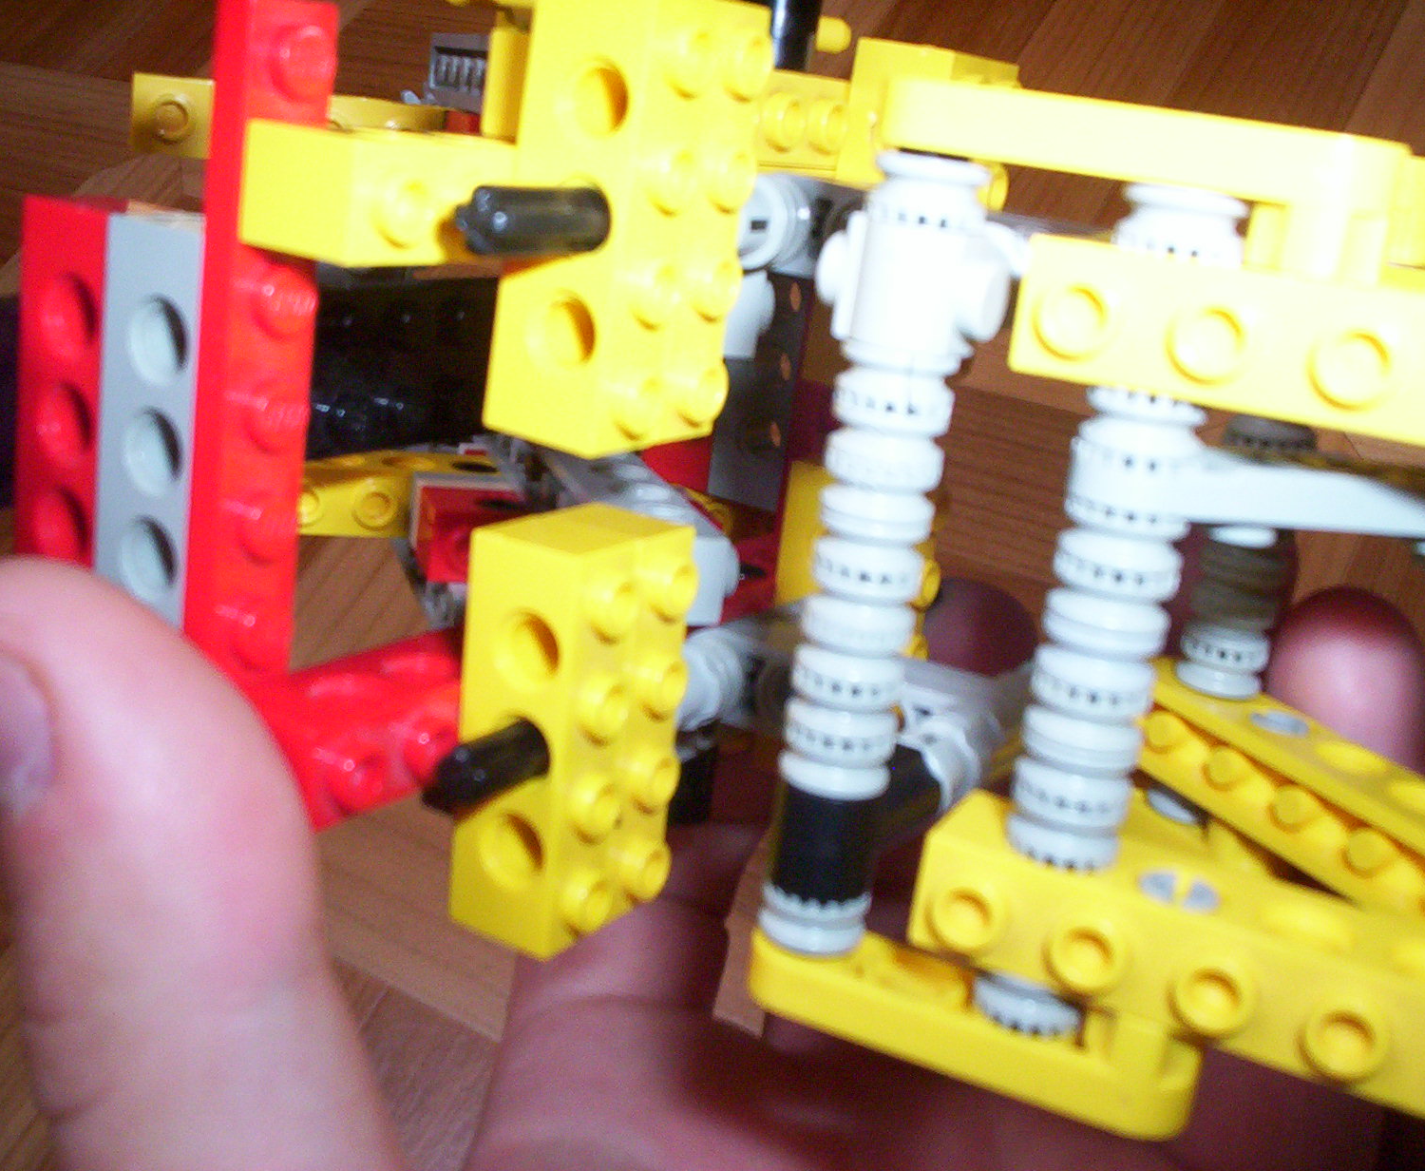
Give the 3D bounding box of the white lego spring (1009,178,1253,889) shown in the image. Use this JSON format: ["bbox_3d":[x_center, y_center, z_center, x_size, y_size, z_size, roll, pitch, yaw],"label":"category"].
[{"bbox_3d":[0.026,-0.003,0.107,0.008,0.044,0.008,17,22,27],"label":"white lego spring"}]

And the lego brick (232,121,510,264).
[{"bbox_3d":[-0.018,-0.028,0.123,0.011,0.008,0.031,17,17,28],"label":"lego brick"}]

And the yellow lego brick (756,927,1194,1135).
[{"bbox_3d":[0.019,0.028,0.120,0.032,0.008,0.008,14,20,26],"label":"yellow lego brick"}]

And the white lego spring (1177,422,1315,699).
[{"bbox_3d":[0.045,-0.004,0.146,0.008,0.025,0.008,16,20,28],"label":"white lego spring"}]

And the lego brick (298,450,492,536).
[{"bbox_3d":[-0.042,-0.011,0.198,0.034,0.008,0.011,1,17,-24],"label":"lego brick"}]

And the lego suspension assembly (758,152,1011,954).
[{"bbox_3d":[0.011,-0.001,0.116,0.012,0.057,0.009,17,21,28],"label":"lego suspension assembly"}]

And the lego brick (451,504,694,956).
[{"bbox_3d":[-0.010,0.011,0.137,0.011,0.032,0.016,14,16,30],"label":"lego brick"}]

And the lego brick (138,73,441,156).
[{"bbox_3d":[-0.045,-0.049,0.185,0.034,0.008,0.011,1,16,-18],"label":"lego brick"}]

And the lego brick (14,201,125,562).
[{"bbox_3d":[-0.046,-0.012,0.129,0.010,0.032,0.008,17,17,28],"label":"lego brick"}]

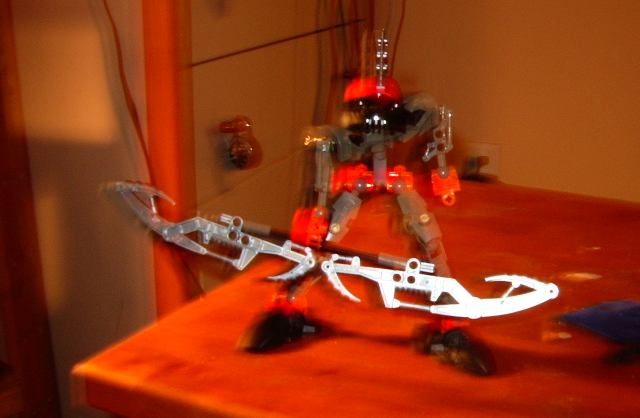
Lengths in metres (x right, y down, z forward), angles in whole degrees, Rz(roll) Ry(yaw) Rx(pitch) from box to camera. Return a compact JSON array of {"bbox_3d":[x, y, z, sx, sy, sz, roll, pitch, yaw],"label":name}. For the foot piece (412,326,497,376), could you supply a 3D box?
[{"bbox_3d":[0.087,0.085,0.591,0.022,0.018,0.044,-14,23,-41],"label":"foot piece"}]

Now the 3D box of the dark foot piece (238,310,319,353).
[{"bbox_3d":[-0.029,0.075,0.615,0.022,0.018,0.044,17,23,41],"label":"dark foot piece"}]

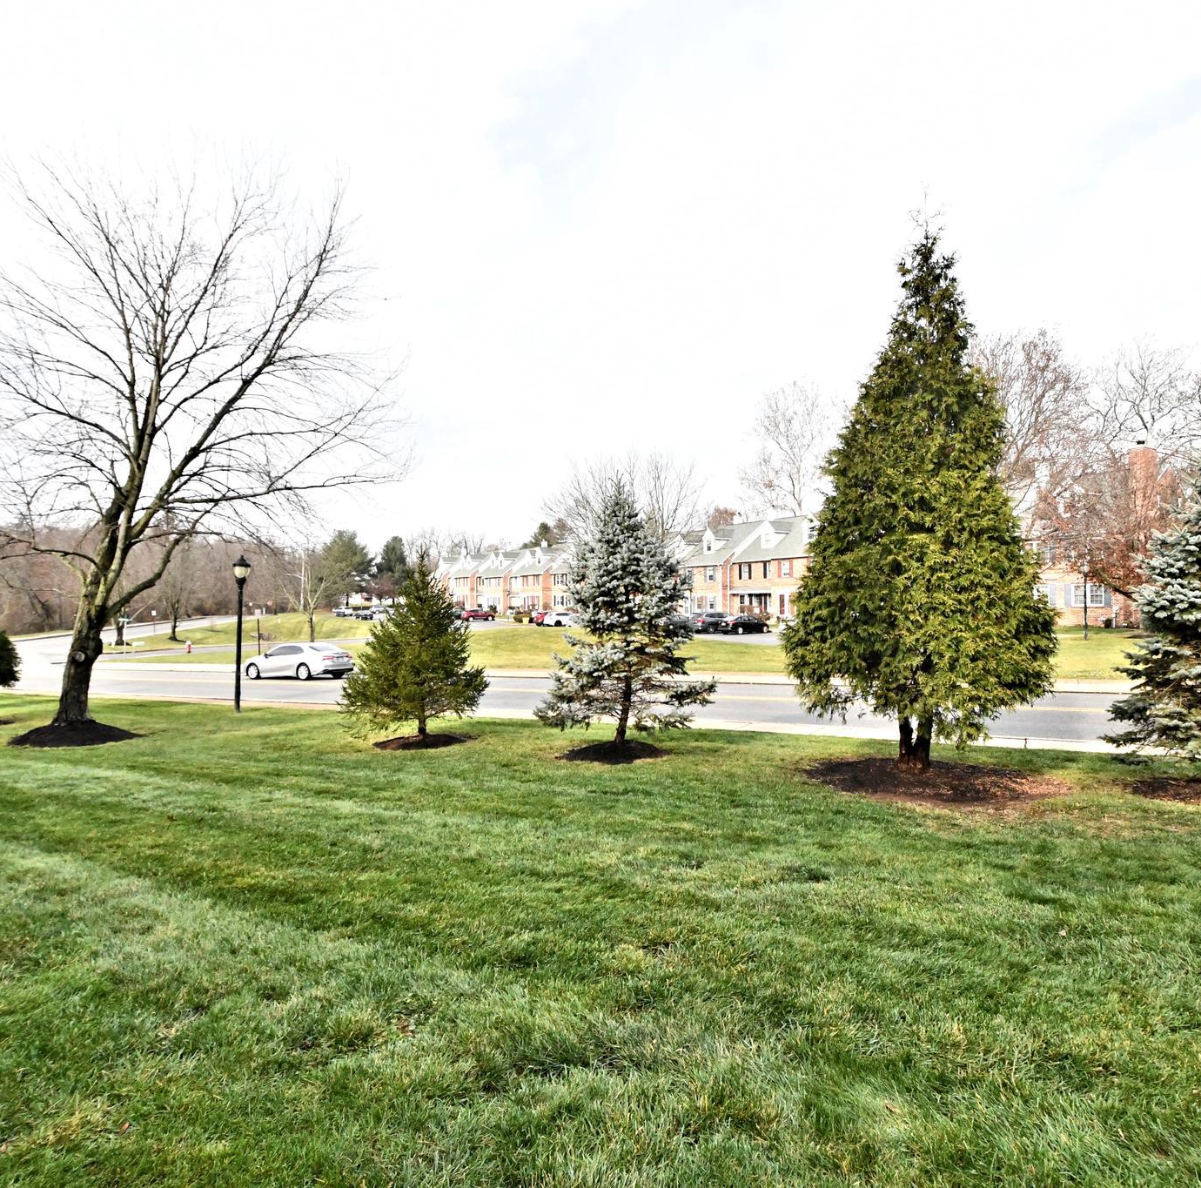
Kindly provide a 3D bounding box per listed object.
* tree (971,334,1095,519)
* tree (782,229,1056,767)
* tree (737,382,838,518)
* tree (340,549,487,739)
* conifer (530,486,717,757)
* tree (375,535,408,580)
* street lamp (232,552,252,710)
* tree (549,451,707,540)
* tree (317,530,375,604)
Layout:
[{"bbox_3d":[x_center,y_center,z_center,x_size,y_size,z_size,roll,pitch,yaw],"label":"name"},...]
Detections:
[{"bbox_3d":[33.014,-9.300,58.000,10.500,22.734,10.500,0,0,0],"label":"tree"},{"bbox_3d":[4.007,-1.236,9.350,3.200,6.821,3.200,0,0,0],"label":"tree"},{"bbox_3d":[21.300,-10.304,82.000,11.500,26.000,11.500,0,-1,0],"label":"tree"},{"bbox_3d":[-3.230,0.853,13.000,2.500,3.316,2.500,0,0,0],"label":"tree"},{"bbox_3d":[0.368,0.305,11.200,2.650,4.012,2.650,0,0,0],"label":"conifer"},{"bbox_3d":[-41.080,-4.580,148.000,7.500,14.000,7.500,0,-1,0],"label":"tree"},{"bbox_3d":[-8.630,0.951,17.800,0.450,3.750,0.450,0,-1,0],"label":"street lamp"},{"bbox_3d":[2.085,-3.955,57.000,12.000,14.000,12.000,0,-1,0],"label":"tree"},{"bbox_3d":[-47.234,-4.982,138.000,10.000,14.364,10.000,0,0,0],"label":"tree"}]

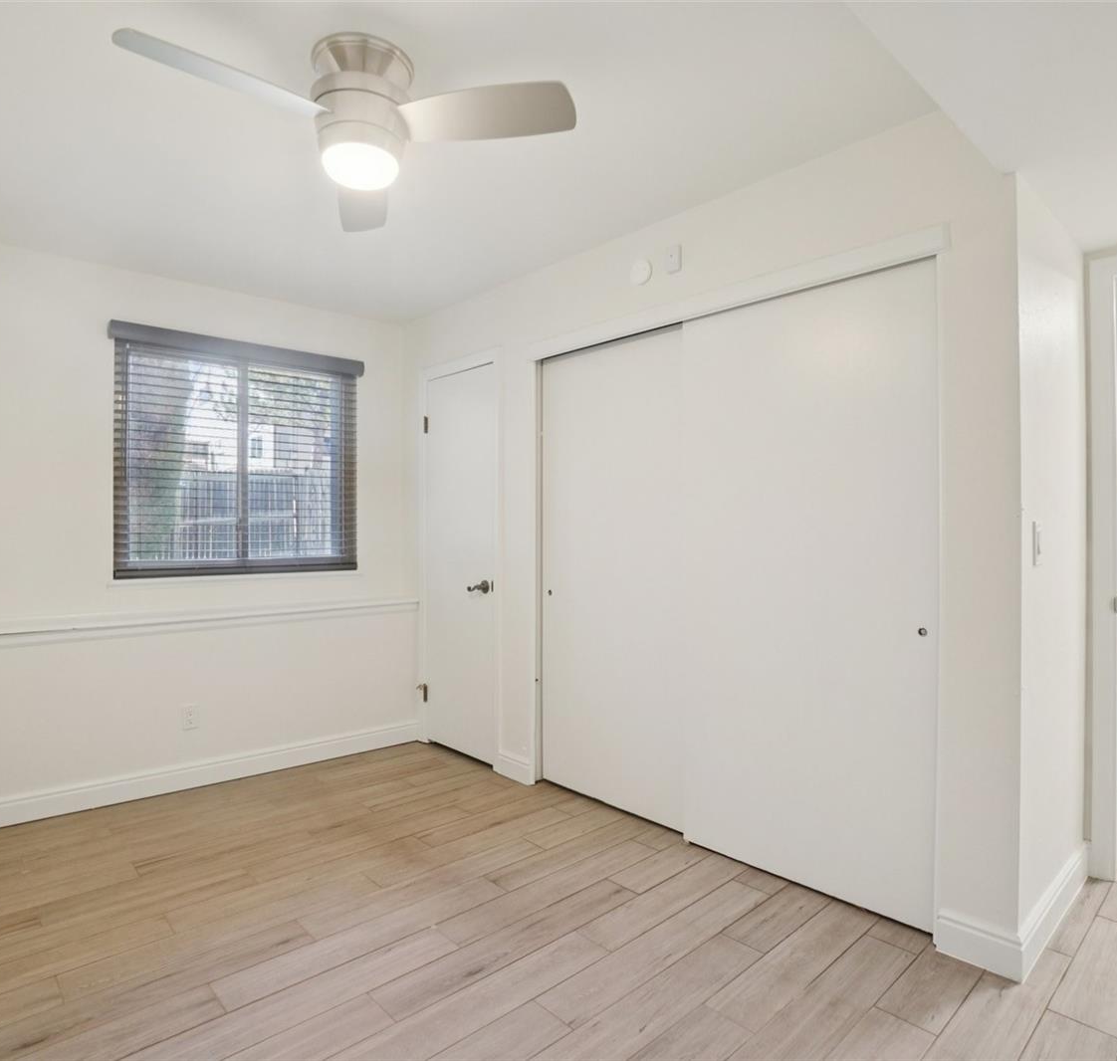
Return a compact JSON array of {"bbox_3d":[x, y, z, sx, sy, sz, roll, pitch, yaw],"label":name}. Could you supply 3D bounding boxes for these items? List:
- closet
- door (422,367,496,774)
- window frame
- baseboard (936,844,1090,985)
[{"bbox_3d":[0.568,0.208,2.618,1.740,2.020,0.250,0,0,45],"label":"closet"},{"bbox_3d":[-0.531,0.186,3.605,0.600,2.040,0.060,0,0,45],"label":"door"},{"bbox_3d":[-1.668,-0.384,3.542,1.220,1.220,0.070,0,0,-38],"label":"window frame"},{"bbox_3d":[1.472,1.156,2.118,0.827,0.120,0.216,0,0,-43],"label":"baseboard"}]

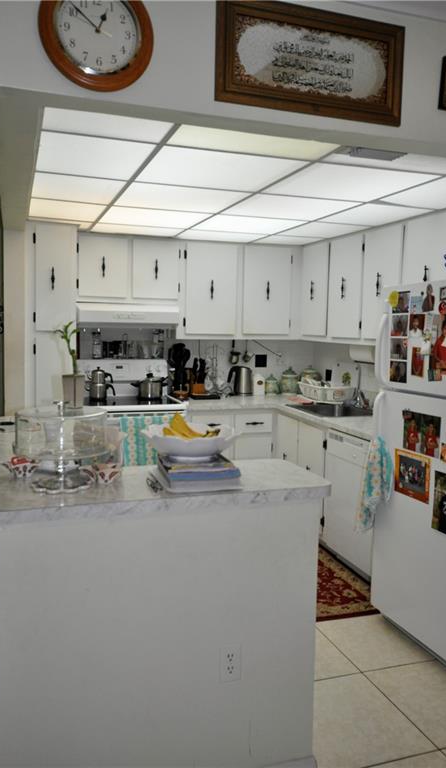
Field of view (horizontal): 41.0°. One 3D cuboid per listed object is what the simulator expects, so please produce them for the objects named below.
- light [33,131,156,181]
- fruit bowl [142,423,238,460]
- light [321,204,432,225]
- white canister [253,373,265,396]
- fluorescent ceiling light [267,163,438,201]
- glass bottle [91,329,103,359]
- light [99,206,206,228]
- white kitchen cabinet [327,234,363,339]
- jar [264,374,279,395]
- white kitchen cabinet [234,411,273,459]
[{"bbox_3d":[-0.512,-0.901,2.352,0.400,0.050,0.600,-1,6,-19],"label":"light"},{"bbox_3d":[-0.100,0.192,1.892,0.320,0.105,0.270,1,6,0],"label":"fruit bowl"},{"bbox_3d":[0.850,-0.990,3.462,0.440,0.050,0.600,-1,6,-19],"label":"light"},{"bbox_3d":[0.301,0.005,4.972,0.100,0.190,0.100,0,6,-9],"label":"white canister"},{"bbox_3d":[0.553,-0.904,2.692,0.591,0.040,0.586,-1,6,-19],"label":"fluorescent ceiling light"},{"bbox_3d":[-0.964,-0.296,4.590,0.070,0.207,0.070,-1,6,-19],"label":"glass bottle"},{"bbox_3d":[-0.422,-1.031,3.667,0.600,0.050,0.600,-1,6,-19],"label":"light"},{"bbox_3d":[0.985,-0.659,4.180,0.320,0.710,0.475,-1,6,-19],"label":"white kitchen cabinet"},{"bbox_3d":[0.409,0.004,5.007,0.120,0.162,0.120,1,6,0],"label":"jar"},{"bbox_3d":[0.132,0.605,4.717,0.315,0.837,0.600,-1,6,-19],"label":"white kitchen cabinet"}]

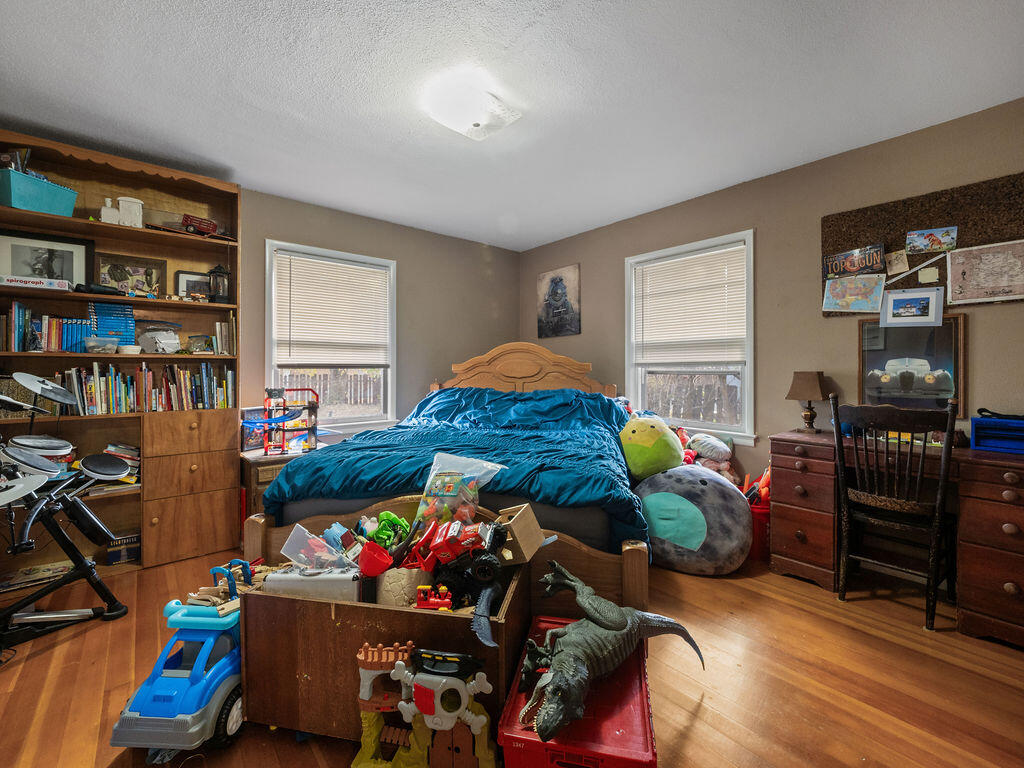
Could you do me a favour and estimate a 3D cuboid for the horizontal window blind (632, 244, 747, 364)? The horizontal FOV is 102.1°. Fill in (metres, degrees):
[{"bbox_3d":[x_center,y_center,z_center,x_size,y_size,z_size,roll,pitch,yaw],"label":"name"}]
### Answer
[{"bbox_3d":[1.309,-0.566,3.175,0.040,0.880,0.880,-2,3,-40],"label":"horizontal window blind"}]

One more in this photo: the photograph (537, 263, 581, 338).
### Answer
[{"bbox_3d":[0.463,-0.798,4.090,0.030,0.655,0.570,-2,3,-40],"label":"photograph"}]

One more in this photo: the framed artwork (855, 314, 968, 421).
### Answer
[{"bbox_3d":[2.203,-0.099,2.312,0.025,0.548,0.423,-1,1,-44],"label":"framed artwork"}]

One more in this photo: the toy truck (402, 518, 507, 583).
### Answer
[{"bbox_3d":[-0.180,0.526,1.300,0.305,0.165,0.180,-15,11,10],"label":"toy truck"}]

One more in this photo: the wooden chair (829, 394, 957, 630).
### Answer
[{"bbox_3d":[1.860,0.558,2.035,0.480,1.000,0.420,-1,1,-41],"label":"wooden chair"}]

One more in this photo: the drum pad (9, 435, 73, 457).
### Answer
[{"bbox_3d":[-2.095,0.278,1.844,0.190,0.045,0.190,21,-4,-38],"label":"drum pad"}]

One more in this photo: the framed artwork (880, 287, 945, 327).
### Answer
[{"bbox_3d":[2.208,-0.418,2.287,0.020,0.207,0.250,-1,5,-44],"label":"framed artwork"}]

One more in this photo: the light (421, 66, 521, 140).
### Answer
[{"bbox_3d":[-0.195,-1.305,1.985,0.340,0.100,0.330,-2,3,-40],"label":"light"}]

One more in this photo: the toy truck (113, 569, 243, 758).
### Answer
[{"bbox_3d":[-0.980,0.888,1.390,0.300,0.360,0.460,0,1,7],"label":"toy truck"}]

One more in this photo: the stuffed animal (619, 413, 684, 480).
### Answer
[{"bbox_3d":[0.859,0.385,2.550,0.390,0.400,0.300,-19,-14,23],"label":"stuffed animal"}]

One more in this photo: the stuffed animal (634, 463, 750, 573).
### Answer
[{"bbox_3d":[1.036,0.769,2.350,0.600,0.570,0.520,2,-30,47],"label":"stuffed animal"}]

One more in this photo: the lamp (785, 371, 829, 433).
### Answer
[{"bbox_3d":[1.812,0.110,2.530,0.190,0.375,0.200,-1,1,-44],"label":"lamp"}]

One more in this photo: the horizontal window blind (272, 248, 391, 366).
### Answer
[{"bbox_3d":[-1.398,-0.565,3.333,0.880,0.880,0.040,-2,3,-40],"label":"horizontal window blind"}]

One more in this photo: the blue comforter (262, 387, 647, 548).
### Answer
[{"bbox_3d":[-0.137,0.353,2.670,1.720,0.620,1.900,0,1,11],"label":"blue comforter"}]

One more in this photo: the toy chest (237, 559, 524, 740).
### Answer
[{"bbox_3d":[-0.372,0.837,1.453,0.810,0.419,0.542,0,2,10],"label":"toy chest"}]

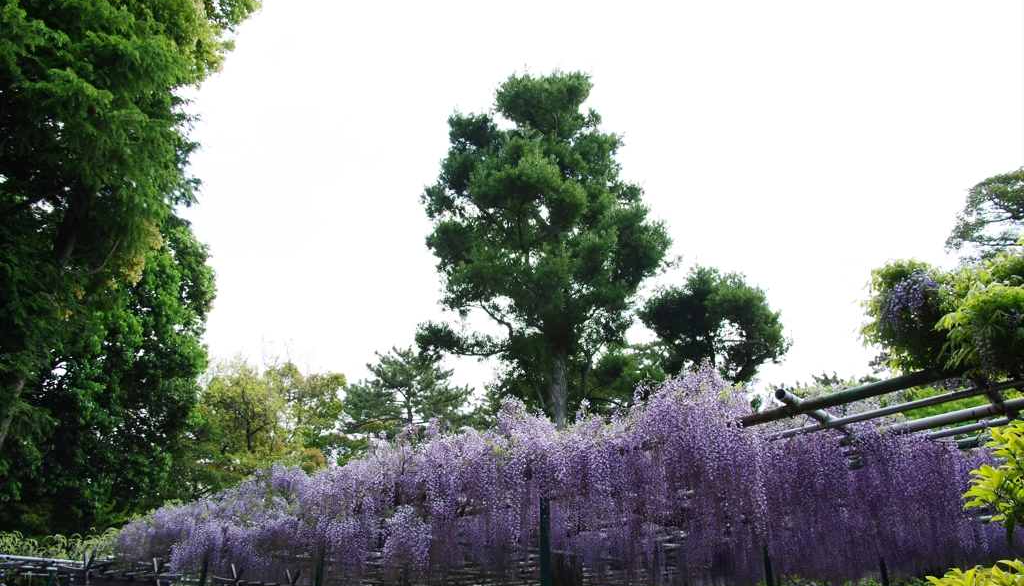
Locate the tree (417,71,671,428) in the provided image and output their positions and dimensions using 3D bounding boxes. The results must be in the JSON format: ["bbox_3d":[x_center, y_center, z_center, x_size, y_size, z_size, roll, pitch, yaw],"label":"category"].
[{"bbox_3d":[0.650,0.723,12.825,5.100,13.150,5.100,0,-27,0],"label":"tree"}]

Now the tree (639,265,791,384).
[{"bbox_3d":[4.600,3.561,14.427,3.600,9.500,3.600,0,-27,0],"label":"tree"}]

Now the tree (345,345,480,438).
[{"bbox_3d":[-3.200,6.772,22.324,5.000,10.800,5.000,0,-27,0],"label":"tree"}]

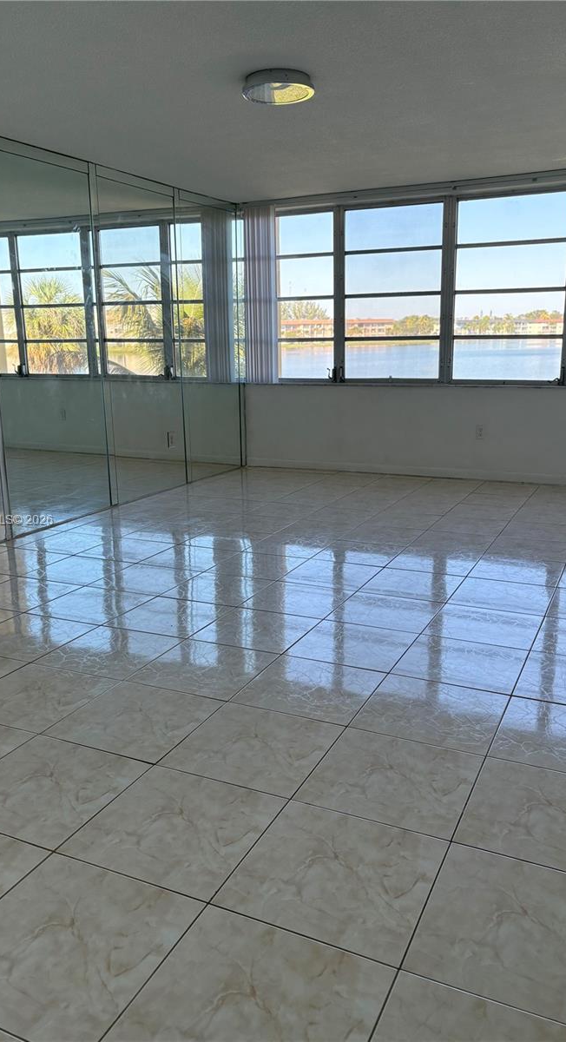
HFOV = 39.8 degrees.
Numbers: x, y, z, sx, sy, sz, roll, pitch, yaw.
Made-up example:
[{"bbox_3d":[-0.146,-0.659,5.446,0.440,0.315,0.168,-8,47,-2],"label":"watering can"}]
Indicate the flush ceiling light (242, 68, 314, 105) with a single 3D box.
[{"bbox_3d":[-0.022,-2.072,3.740,0.347,0.065,0.347,-1,13,0],"label":"flush ceiling light"}]

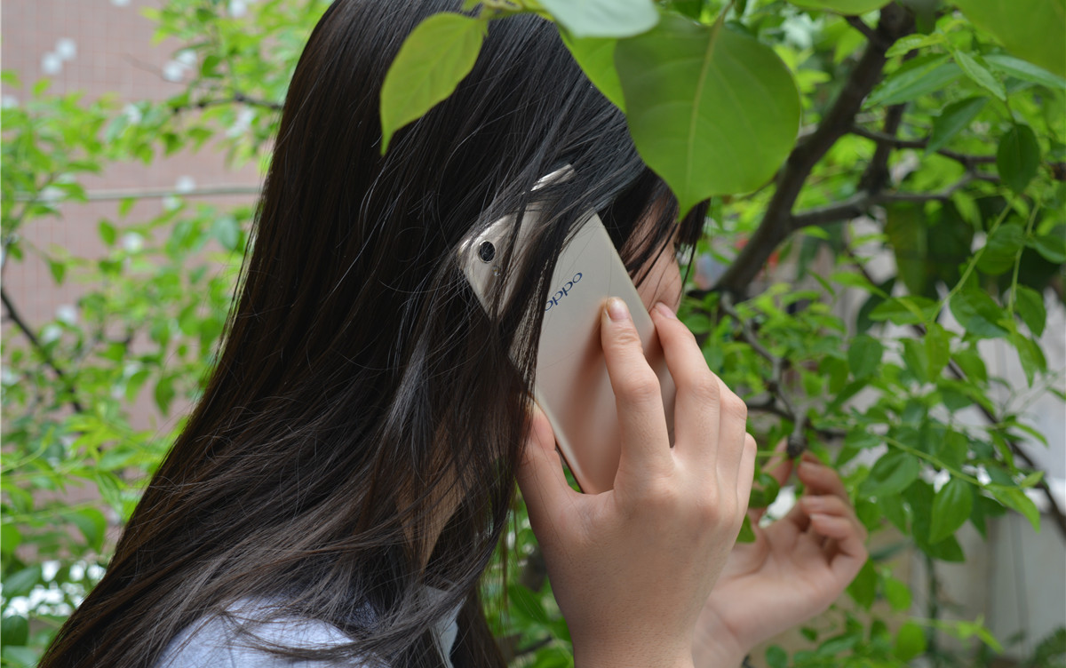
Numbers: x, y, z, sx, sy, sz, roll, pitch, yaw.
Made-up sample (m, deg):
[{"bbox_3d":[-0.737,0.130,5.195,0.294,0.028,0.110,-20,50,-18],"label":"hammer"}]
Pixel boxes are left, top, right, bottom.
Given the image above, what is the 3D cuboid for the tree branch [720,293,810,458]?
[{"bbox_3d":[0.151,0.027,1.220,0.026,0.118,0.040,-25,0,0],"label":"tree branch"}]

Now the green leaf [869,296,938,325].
[{"bbox_3d":[0.193,-0.012,0.970,0.036,0.016,0.014,-11,-35,0],"label":"green leaf"}]

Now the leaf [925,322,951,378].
[{"bbox_3d":[0.252,0.010,1.160,0.016,0.034,0.013,2,0,-11],"label":"leaf"}]

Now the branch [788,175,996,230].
[{"bbox_3d":[0.249,-0.093,1.300,0.142,0.026,0.040,-13,0,0],"label":"branch"}]

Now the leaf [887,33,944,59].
[{"bbox_3d":[0.193,-0.145,0.940,0.031,0.010,0.012,-21,-33,0],"label":"leaf"}]

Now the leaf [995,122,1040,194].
[{"bbox_3d":[0.292,-0.105,1.120,0.026,0.043,0.015,0,0,6],"label":"leaf"}]

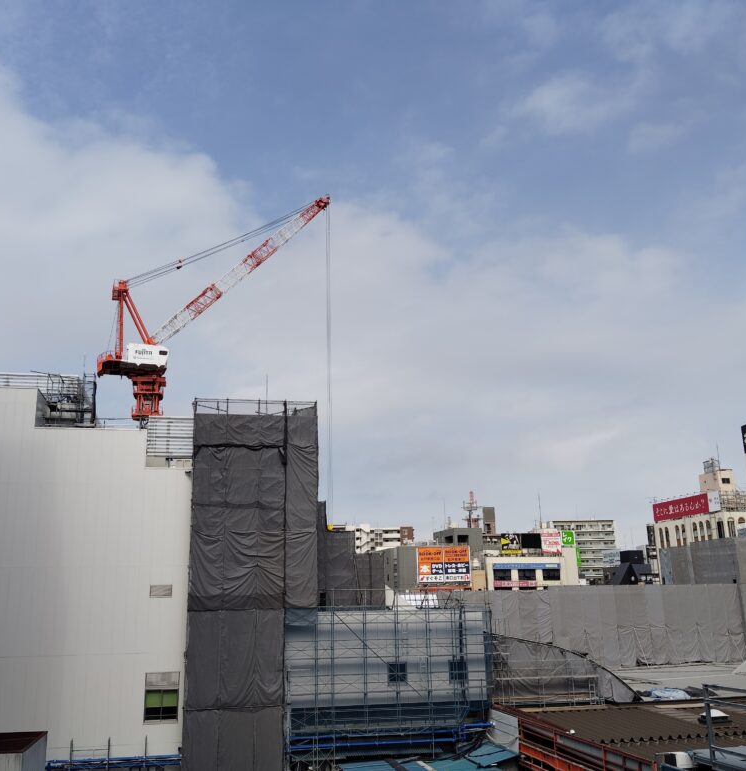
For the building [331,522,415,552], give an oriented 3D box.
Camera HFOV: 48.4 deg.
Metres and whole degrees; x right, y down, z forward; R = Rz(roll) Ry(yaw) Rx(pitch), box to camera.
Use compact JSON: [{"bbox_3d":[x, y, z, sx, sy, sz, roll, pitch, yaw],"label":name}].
[{"bbox_3d":[-0.397,60.527,271.439,25.500,28.000,12.000,2,-15,-12],"label":"building"}]

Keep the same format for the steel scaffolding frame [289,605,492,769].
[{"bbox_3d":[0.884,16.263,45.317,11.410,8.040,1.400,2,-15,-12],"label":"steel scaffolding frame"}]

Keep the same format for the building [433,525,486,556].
[{"bbox_3d":[17.265,43.143,172.309,9.000,27.000,11.000,2,-15,-12],"label":"building"}]

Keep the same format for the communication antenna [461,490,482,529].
[{"bbox_3d":[22.567,28.701,188.831,3.800,9.610,3.800,2,-15,-12],"label":"communication antenna"}]

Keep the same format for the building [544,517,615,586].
[{"bbox_3d":[67.886,58.903,274.537,19.500,27.000,12.000,2,-15,-12],"label":"building"}]

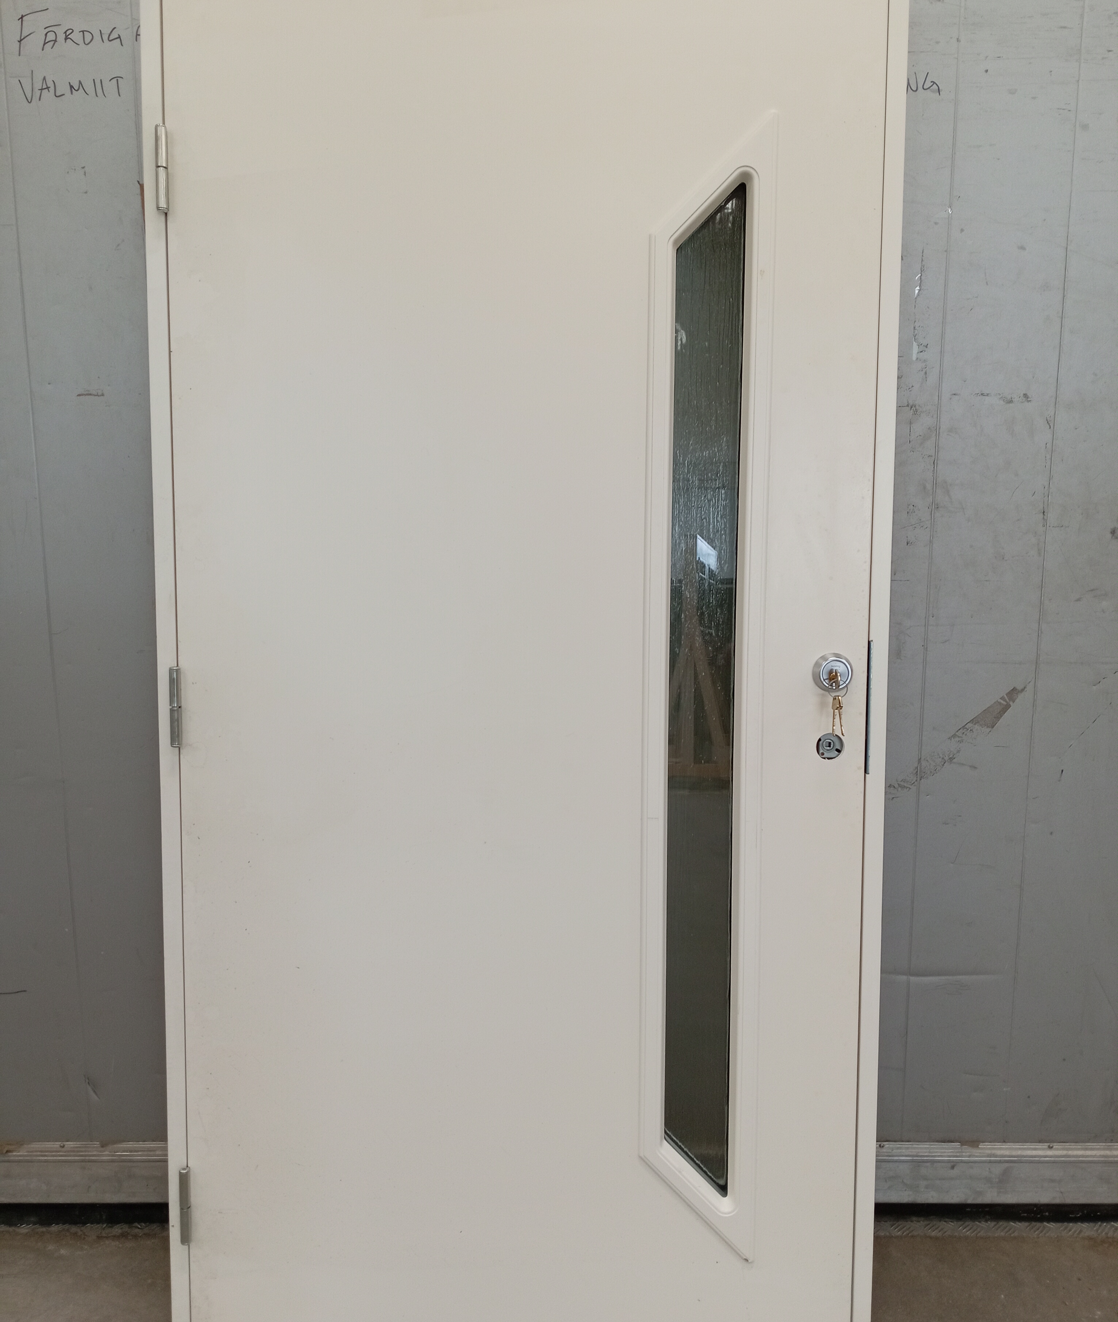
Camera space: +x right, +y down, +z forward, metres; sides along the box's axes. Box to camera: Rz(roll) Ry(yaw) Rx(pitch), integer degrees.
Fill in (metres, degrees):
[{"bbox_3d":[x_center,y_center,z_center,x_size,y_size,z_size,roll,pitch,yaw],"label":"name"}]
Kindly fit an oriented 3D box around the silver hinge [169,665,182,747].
[{"bbox_3d":[-0.557,0.067,1.689,0.017,0.118,0.018,0,5,0],"label":"silver hinge"}]

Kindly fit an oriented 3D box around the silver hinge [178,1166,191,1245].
[{"bbox_3d":[-0.564,0.822,1.754,0.017,0.122,0.018,0,5,0],"label":"silver hinge"}]

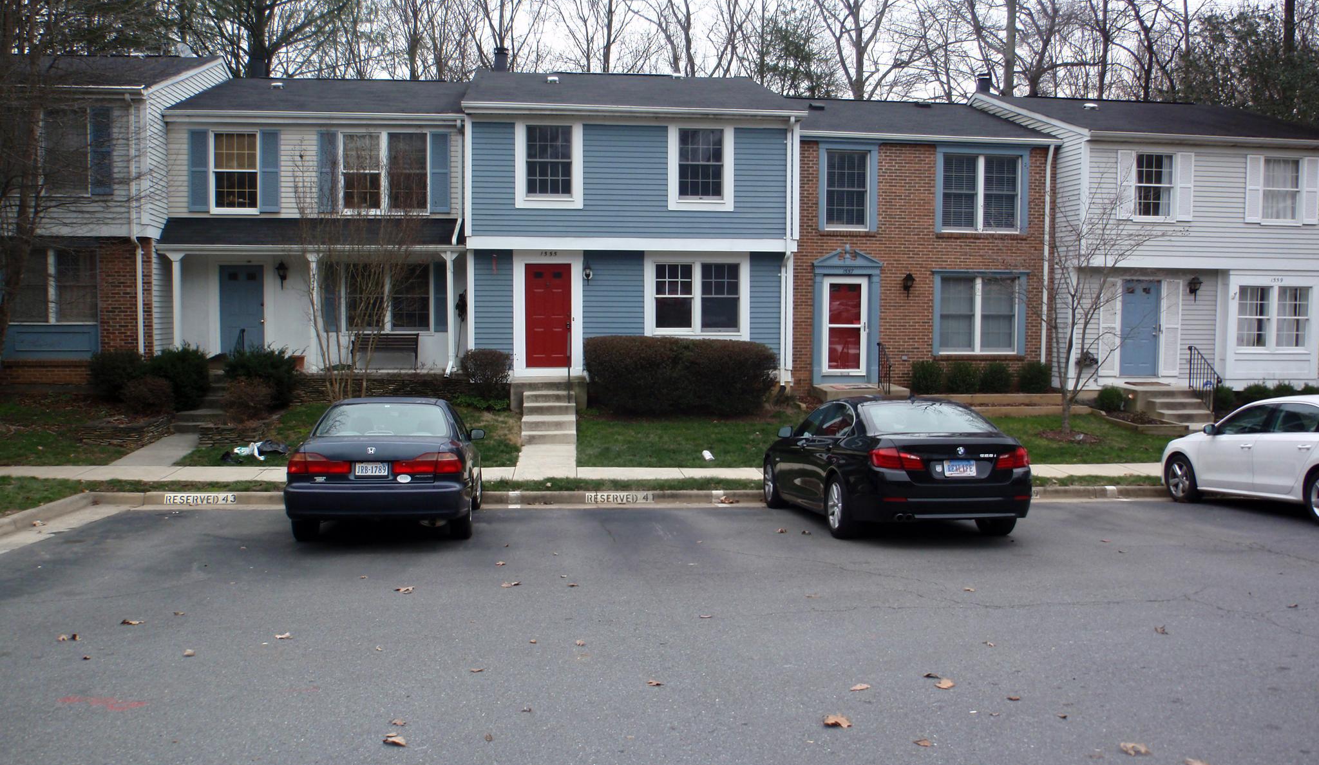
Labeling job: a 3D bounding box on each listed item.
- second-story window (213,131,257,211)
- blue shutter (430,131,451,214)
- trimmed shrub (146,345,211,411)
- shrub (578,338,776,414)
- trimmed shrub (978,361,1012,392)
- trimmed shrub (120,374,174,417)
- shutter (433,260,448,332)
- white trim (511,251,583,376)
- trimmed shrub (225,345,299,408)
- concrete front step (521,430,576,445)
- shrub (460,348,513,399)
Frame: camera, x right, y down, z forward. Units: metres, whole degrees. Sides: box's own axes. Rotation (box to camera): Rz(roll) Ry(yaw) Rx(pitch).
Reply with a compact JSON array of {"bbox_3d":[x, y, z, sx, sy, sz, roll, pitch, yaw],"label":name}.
[{"bbox_3d":[-8.177,-4.079,20.600,0.825,1.510,0.120,0,4,-5],"label":"second-story window"},{"bbox_3d":[-4.307,-4.120,20.980,0.385,1.590,0.050,0,3,-6],"label":"blue shutter"},{"bbox_3d":[-8.705,-0.065,19.300,1.170,1.200,1.150,0,4,-6],"label":"trimmed shrub"},{"bbox_3d":[0.330,-0.152,19.750,3.414,1.374,1.400,0,3,-6],"label":"shrub"},{"bbox_3d":[6.922,-0.106,21.950,0.640,0.640,0.630,0,4,-5],"label":"trimmed shrub"},{"bbox_3d":[-8.832,0.240,18.400,0.950,0.720,0.900,0,4,-6],"label":"trimmed shrub"},{"bbox_3d":[-4.436,-1.748,21.800,0.370,1.430,0.050,0,4,-6],"label":"shutter"},{"bbox_3d":[-2.163,-1.330,20.550,1.340,2.380,0.140,0,4,-5],"label":"white trim"},{"bbox_3d":[-7.030,-0.105,18.900,1.270,1.104,1.200,0,3,-6],"label":"trimmed shrub"},{"bbox_3d":[-1.786,0.897,17.200,0.885,0.180,0.380,0,4,-5],"label":"concrete front step"},{"bbox_3d":[-3.171,-0.170,19.600,0.930,0.920,0.930,0,4,-5],"label":"shrub"}]

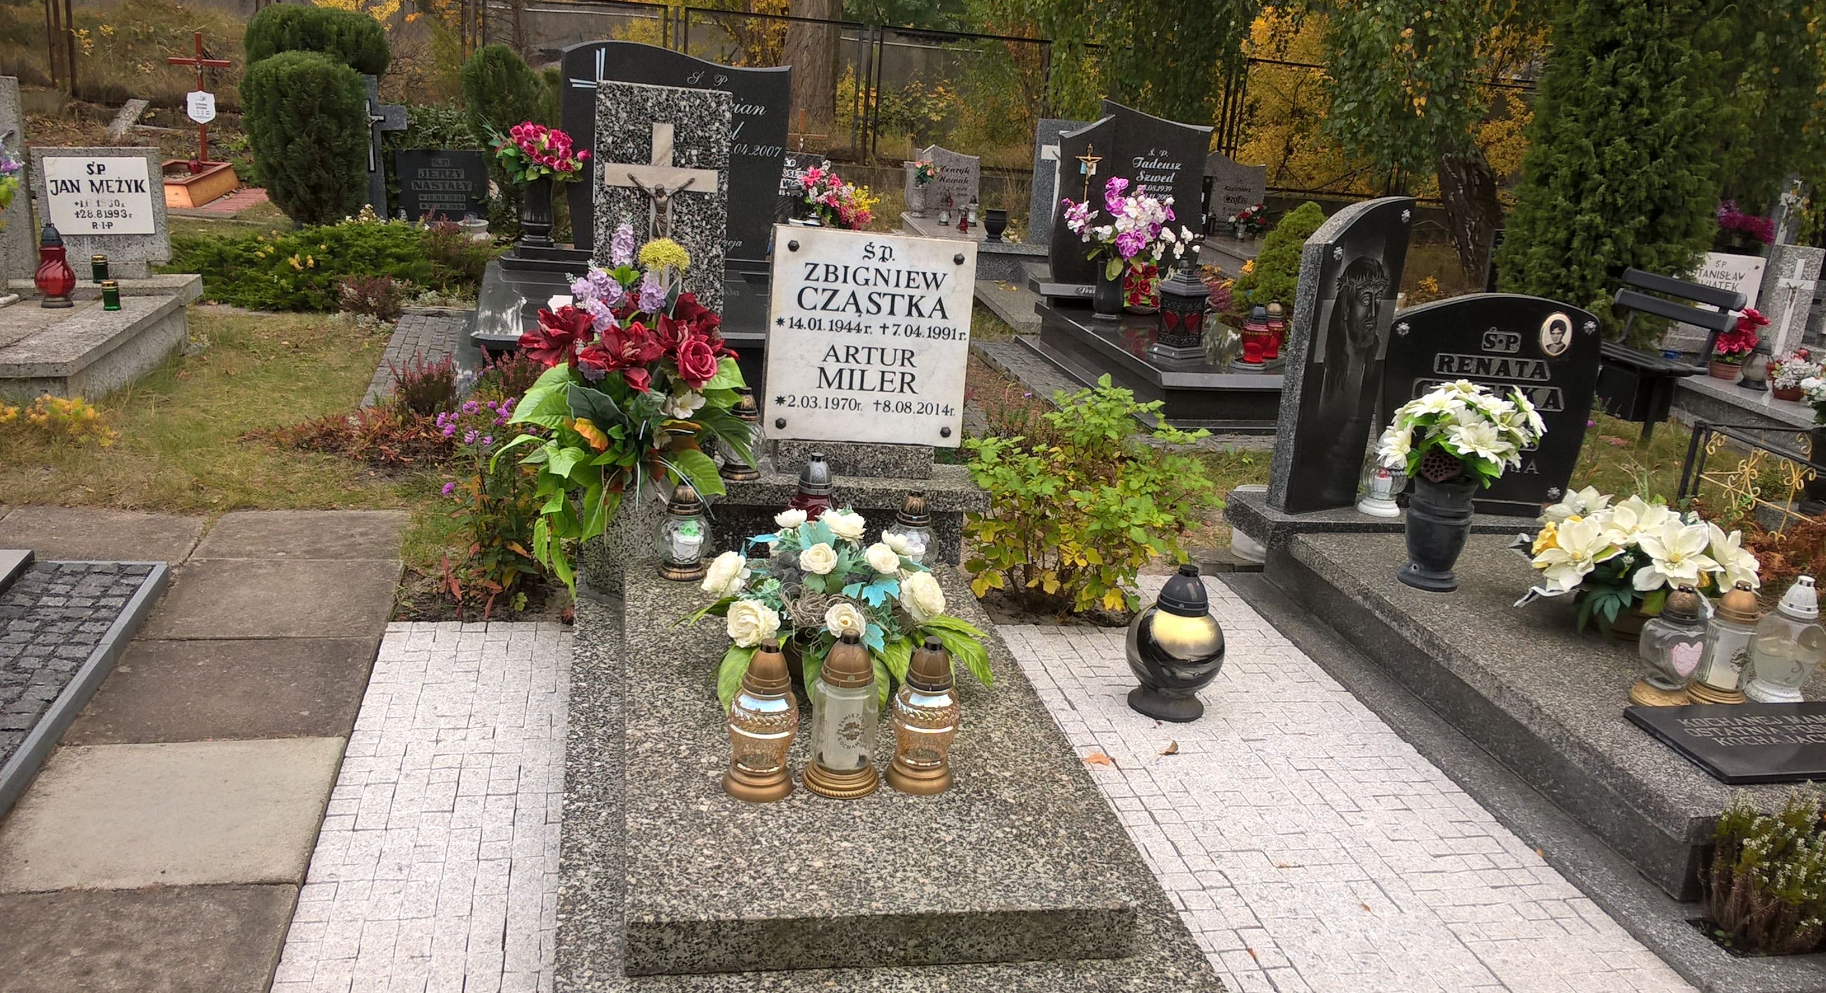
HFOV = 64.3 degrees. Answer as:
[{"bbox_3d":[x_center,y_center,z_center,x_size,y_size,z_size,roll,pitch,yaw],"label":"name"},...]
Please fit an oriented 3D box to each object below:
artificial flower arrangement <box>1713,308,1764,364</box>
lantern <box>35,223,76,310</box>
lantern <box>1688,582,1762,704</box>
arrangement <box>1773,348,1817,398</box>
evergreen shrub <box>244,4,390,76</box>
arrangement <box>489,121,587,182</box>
[{"bbox_3d":[3.938,-0.762,6.934,0.220,0.280,0.220,1,18,-13],"label":"artificial flower arrangement"},{"bbox_3d":[-3.287,-0.886,5.567,0.138,0.295,0.138,1,18,-13],"label":"lantern"},{"bbox_3d":[1.730,0.302,3.070,0.115,0.252,0.115,1,18,-13],"label":"lantern"},{"bbox_3d":[3.961,-0.544,6.530,0.200,0.230,0.200,1,18,-13],"label":"arrangement"},{"bbox_3d":[-4.459,-2.953,10.945,1.150,1.400,1.150,1,17,-13],"label":"evergreen shrub"},{"bbox_3d":[-1.447,-1.325,5.617,0.400,0.260,0.340,2,16,-12],"label":"arrangement"}]

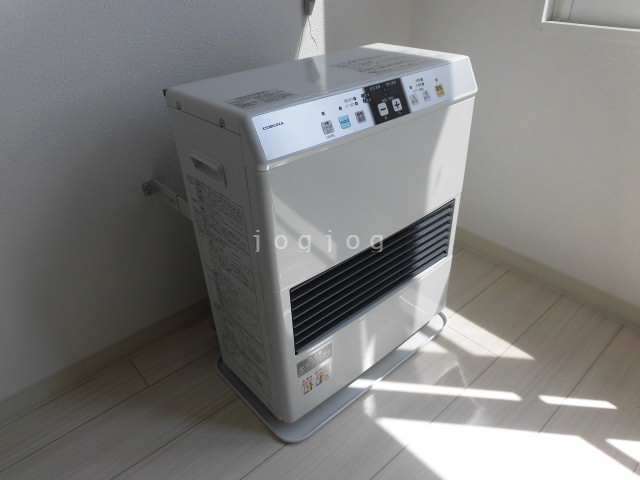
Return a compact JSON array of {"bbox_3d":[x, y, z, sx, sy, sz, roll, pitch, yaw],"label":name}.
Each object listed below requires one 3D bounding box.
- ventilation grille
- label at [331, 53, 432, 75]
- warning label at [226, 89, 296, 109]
[{"bbox_3d":[0.106,0.049,0.789,0.405,0.136,0.030,-27,40,-33],"label":"ventilation grille"},{"bbox_3d":[0.110,-0.306,0.769,0.149,0.002,0.101,-26,39,-32],"label":"label"},{"bbox_3d":[-0.079,-0.192,0.601,0.086,0.002,0.043,-26,39,-32],"label":"warning label"}]

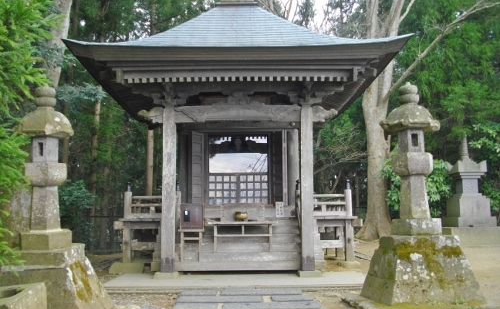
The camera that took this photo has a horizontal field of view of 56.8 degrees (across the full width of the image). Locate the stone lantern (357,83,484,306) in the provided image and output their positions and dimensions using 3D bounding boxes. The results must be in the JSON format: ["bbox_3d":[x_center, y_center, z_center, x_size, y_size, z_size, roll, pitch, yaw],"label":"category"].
[{"bbox_3d":[2.474,0.482,7.011,1.315,3.195,1.315,0,-6,-5],"label":"stone lantern"}]

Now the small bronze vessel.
[{"bbox_3d":[-0.166,1.243,9.296,0.281,0.180,0.277,0,-6,-1],"label":"small bronze vessel"}]

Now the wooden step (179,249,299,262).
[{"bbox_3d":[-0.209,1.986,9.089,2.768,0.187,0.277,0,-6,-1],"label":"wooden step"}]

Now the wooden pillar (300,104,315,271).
[{"bbox_3d":[1.076,0.604,8.723,0.246,3.090,0.246,0,-6,-1],"label":"wooden pillar"}]

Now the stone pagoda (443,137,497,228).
[{"bbox_3d":[6.744,0.806,14.382,1.120,2.797,1.120,0,-6,0],"label":"stone pagoda"}]

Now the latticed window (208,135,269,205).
[{"bbox_3d":[-0.266,0.371,11.016,1.437,1.677,0.072,0,-6,-1],"label":"latticed window"}]

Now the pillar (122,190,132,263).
[{"bbox_3d":[-2.568,1.523,9.813,0.164,1.532,0.164,0,-6,-1],"label":"pillar"}]

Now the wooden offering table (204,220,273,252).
[{"bbox_3d":[-0.169,1.632,9.222,1.326,0.591,0.410,0,-6,-1],"label":"wooden offering table"}]

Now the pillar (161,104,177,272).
[{"bbox_3d":[-1.506,0.607,8.661,0.246,3.102,0.246,0,-6,-1],"label":"pillar"}]

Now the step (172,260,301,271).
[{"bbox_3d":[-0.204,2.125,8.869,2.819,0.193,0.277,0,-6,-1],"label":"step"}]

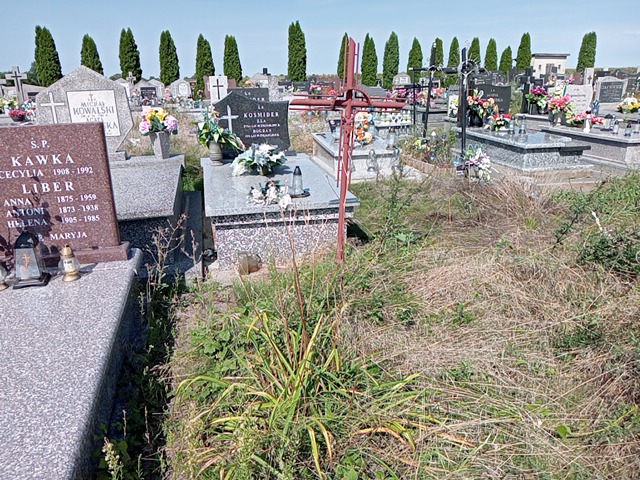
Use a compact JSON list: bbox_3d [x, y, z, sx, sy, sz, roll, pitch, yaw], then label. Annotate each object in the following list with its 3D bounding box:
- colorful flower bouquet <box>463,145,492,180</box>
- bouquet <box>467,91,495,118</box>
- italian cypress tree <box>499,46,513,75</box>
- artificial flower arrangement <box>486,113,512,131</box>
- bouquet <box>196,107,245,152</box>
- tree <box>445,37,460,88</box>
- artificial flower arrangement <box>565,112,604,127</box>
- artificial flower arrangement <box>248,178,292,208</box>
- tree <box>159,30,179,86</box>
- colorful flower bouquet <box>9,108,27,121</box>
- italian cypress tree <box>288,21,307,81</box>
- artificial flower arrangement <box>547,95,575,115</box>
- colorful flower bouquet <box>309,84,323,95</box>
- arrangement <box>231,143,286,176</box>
[{"bbox_3d":[2.054,-1.010,6.750,0.350,0.430,0.330,-3,18,-6],"label":"colorful flower bouquet"},{"bbox_3d":[2.885,-2.422,9.220,0.552,0.481,0.420,-5,19,-12],"label":"bouquet"},{"bbox_3d":[13.862,-12.791,38.644,1.000,3.170,1.000,5,19,18],"label":"italian cypress tree"},{"bbox_3d":[3.023,-1.993,8.700,0.400,0.291,0.300,-4,18,-13],"label":"artificial flower arrangement"},{"bbox_3d":[-1.018,-1.152,5.350,0.471,0.476,0.353,-4,18,-13],"label":"bouquet"},{"bbox_3d":[7.806,-10.156,29.954,0.752,2.913,0.730,-1,19,0],"label":"tree"},{"bbox_3d":[4.615,-2.088,9.000,0.678,0.241,0.339,-4,18,-13],"label":"artificial flower arrangement"},{"bbox_3d":[-0.393,-0.371,4.100,0.352,0.197,0.264,-4,18,-13],"label":"artificial flower arrangement"},{"bbox_3d":[-6.362,-7.320,21.990,0.850,2.930,0.824,-1,19,0],"label":"tree"},{"bbox_3d":[-5.802,-2.386,9.937,0.326,0.230,0.310,-5,19,-12],"label":"colorful flower bouquet"},{"bbox_3d":[-1.391,-11.319,32.575,1.170,4.553,1.170,-2,18,-2],"label":"italian cypress tree"},{"bbox_3d":[3.856,-2.172,8.300,0.400,0.330,0.350,-3,18,-6],"label":"artificial flower arrangement"},{"bbox_3d":[-0.134,-5.072,17.500,0.443,0.374,0.332,-4,18,-13],"label":"colorful flower bouquet"},{"bbox_3d":[-0.535,-0.700,4.500,0.460,0.260,0.340,-5,18,-12],"label":"arrangement"}]

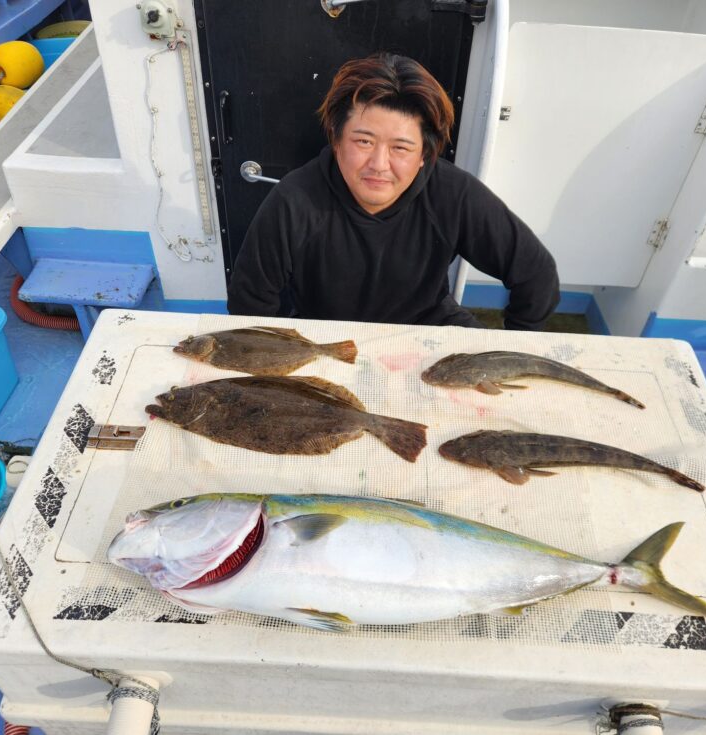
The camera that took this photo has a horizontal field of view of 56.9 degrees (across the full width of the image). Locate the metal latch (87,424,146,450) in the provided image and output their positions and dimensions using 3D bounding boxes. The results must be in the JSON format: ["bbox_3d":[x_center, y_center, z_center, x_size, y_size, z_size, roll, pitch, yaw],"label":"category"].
[{"bbox_3d":[-0.414,0.121,1.136,0.089,0.014,0.052,3,47,0],"label":"metal latch"}]

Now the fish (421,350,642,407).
[{"bbox_3d":[0.343,0.012,1.250,0.430,0.052,0.090,6,47,3],"label":"fish"}]

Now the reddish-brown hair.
[{"bbox_3d":[0.061,-0.462,1.180,0.235,0.190,0.220,9,34,-1],"label":"reddish-brown hair"}]

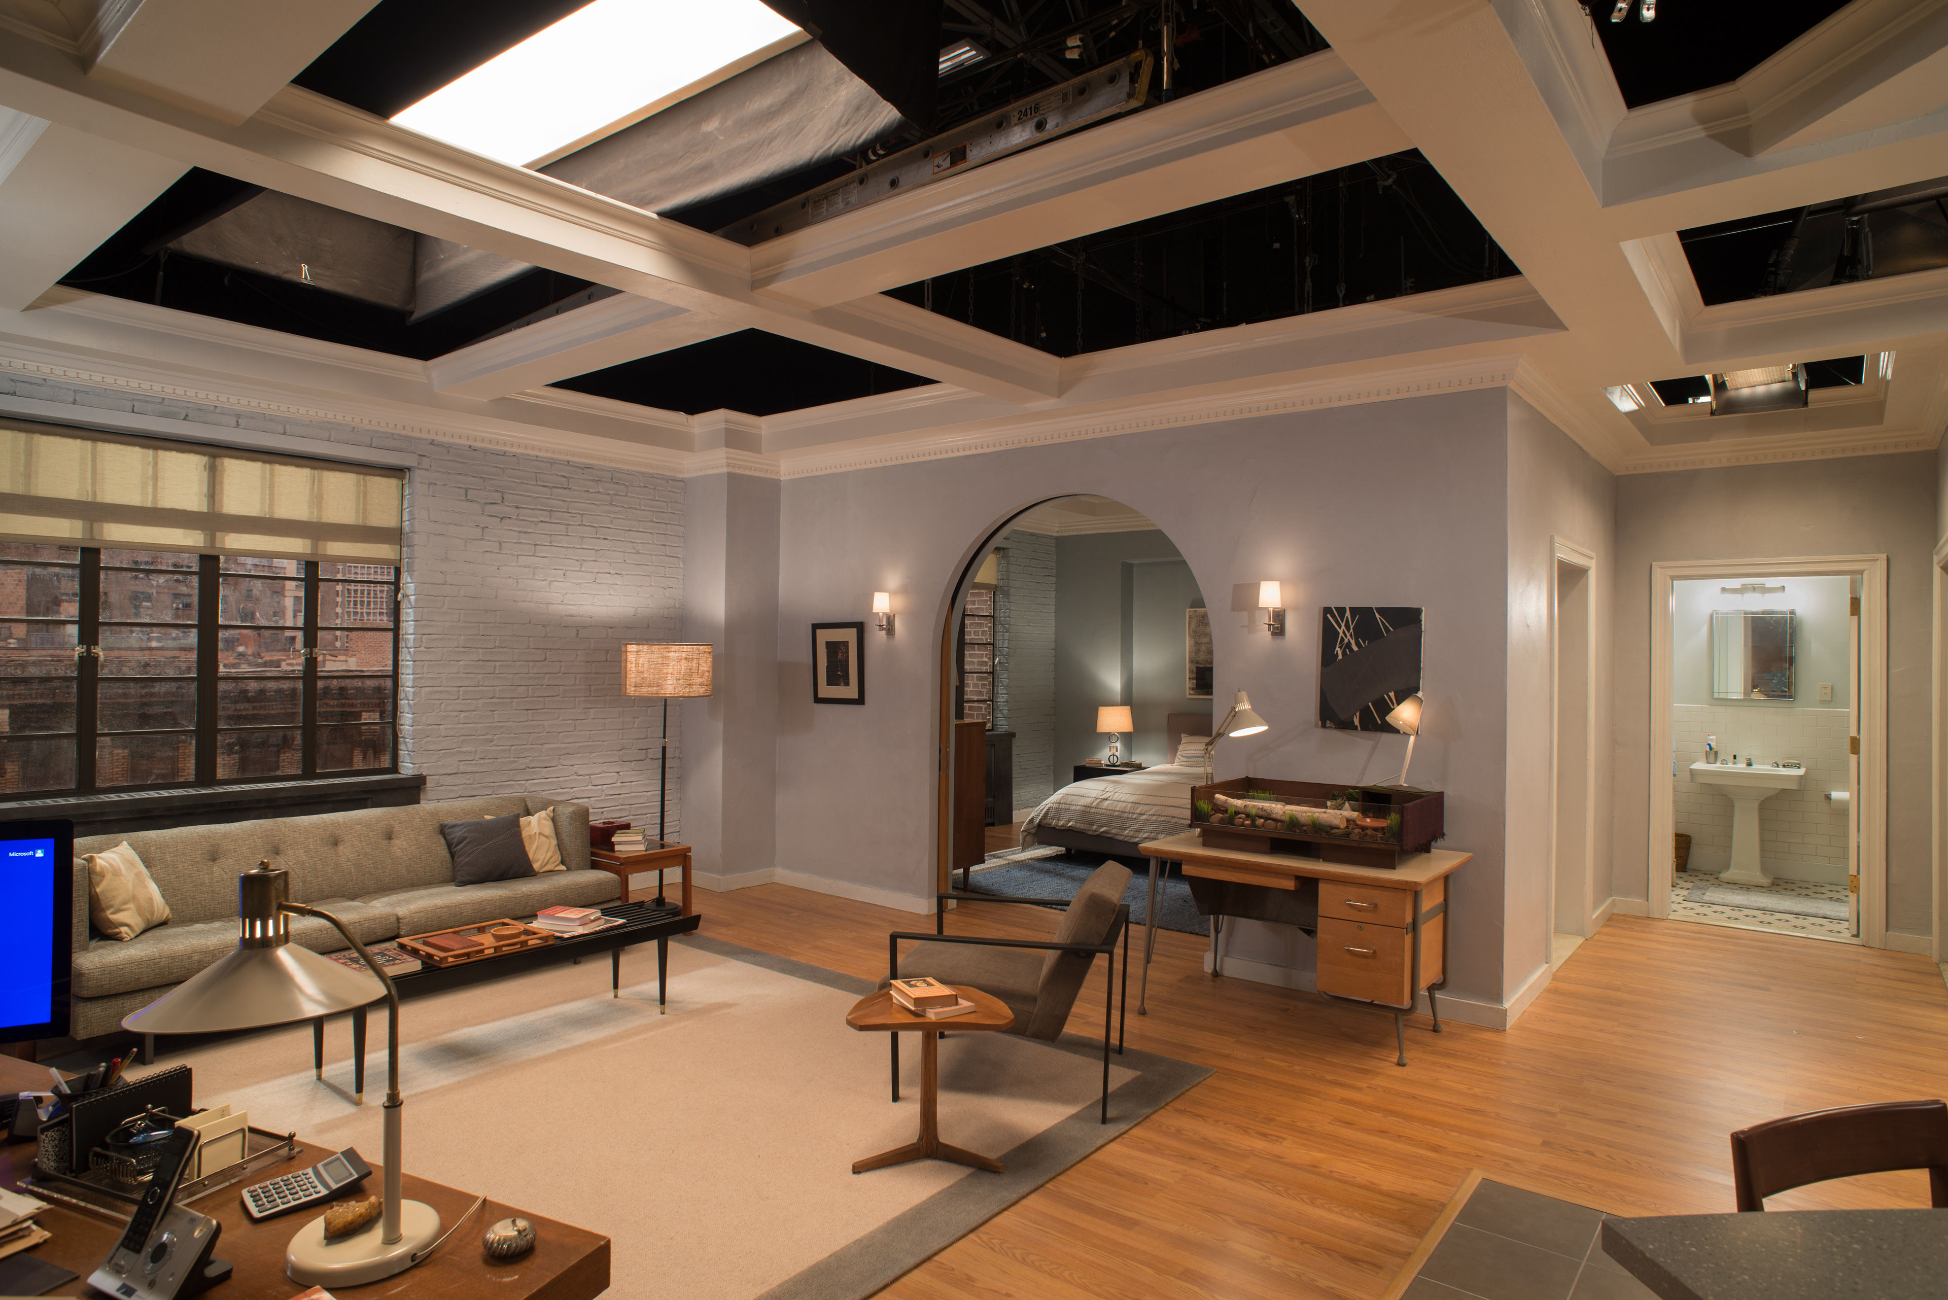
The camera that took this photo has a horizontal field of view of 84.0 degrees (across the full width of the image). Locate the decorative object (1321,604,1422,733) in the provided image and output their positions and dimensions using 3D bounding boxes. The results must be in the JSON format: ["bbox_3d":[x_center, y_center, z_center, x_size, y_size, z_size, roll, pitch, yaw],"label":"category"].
[{"bbox_3d":[1.786,0.086,4.888,0.441,0.551,0.036,0,0,37],"label":"decorative object"}]

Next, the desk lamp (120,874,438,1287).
[{"bbox_3d":[-1.041,0.606,1.632,0.480,0.540,0.400,0,0,14],"label":"desk lamp"}]

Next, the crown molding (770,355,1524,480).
[{"bbox_3d":[0.490,-1.183,5.865,4.520,0.115,0.085,0,0,37],"label":"crown molding"}]

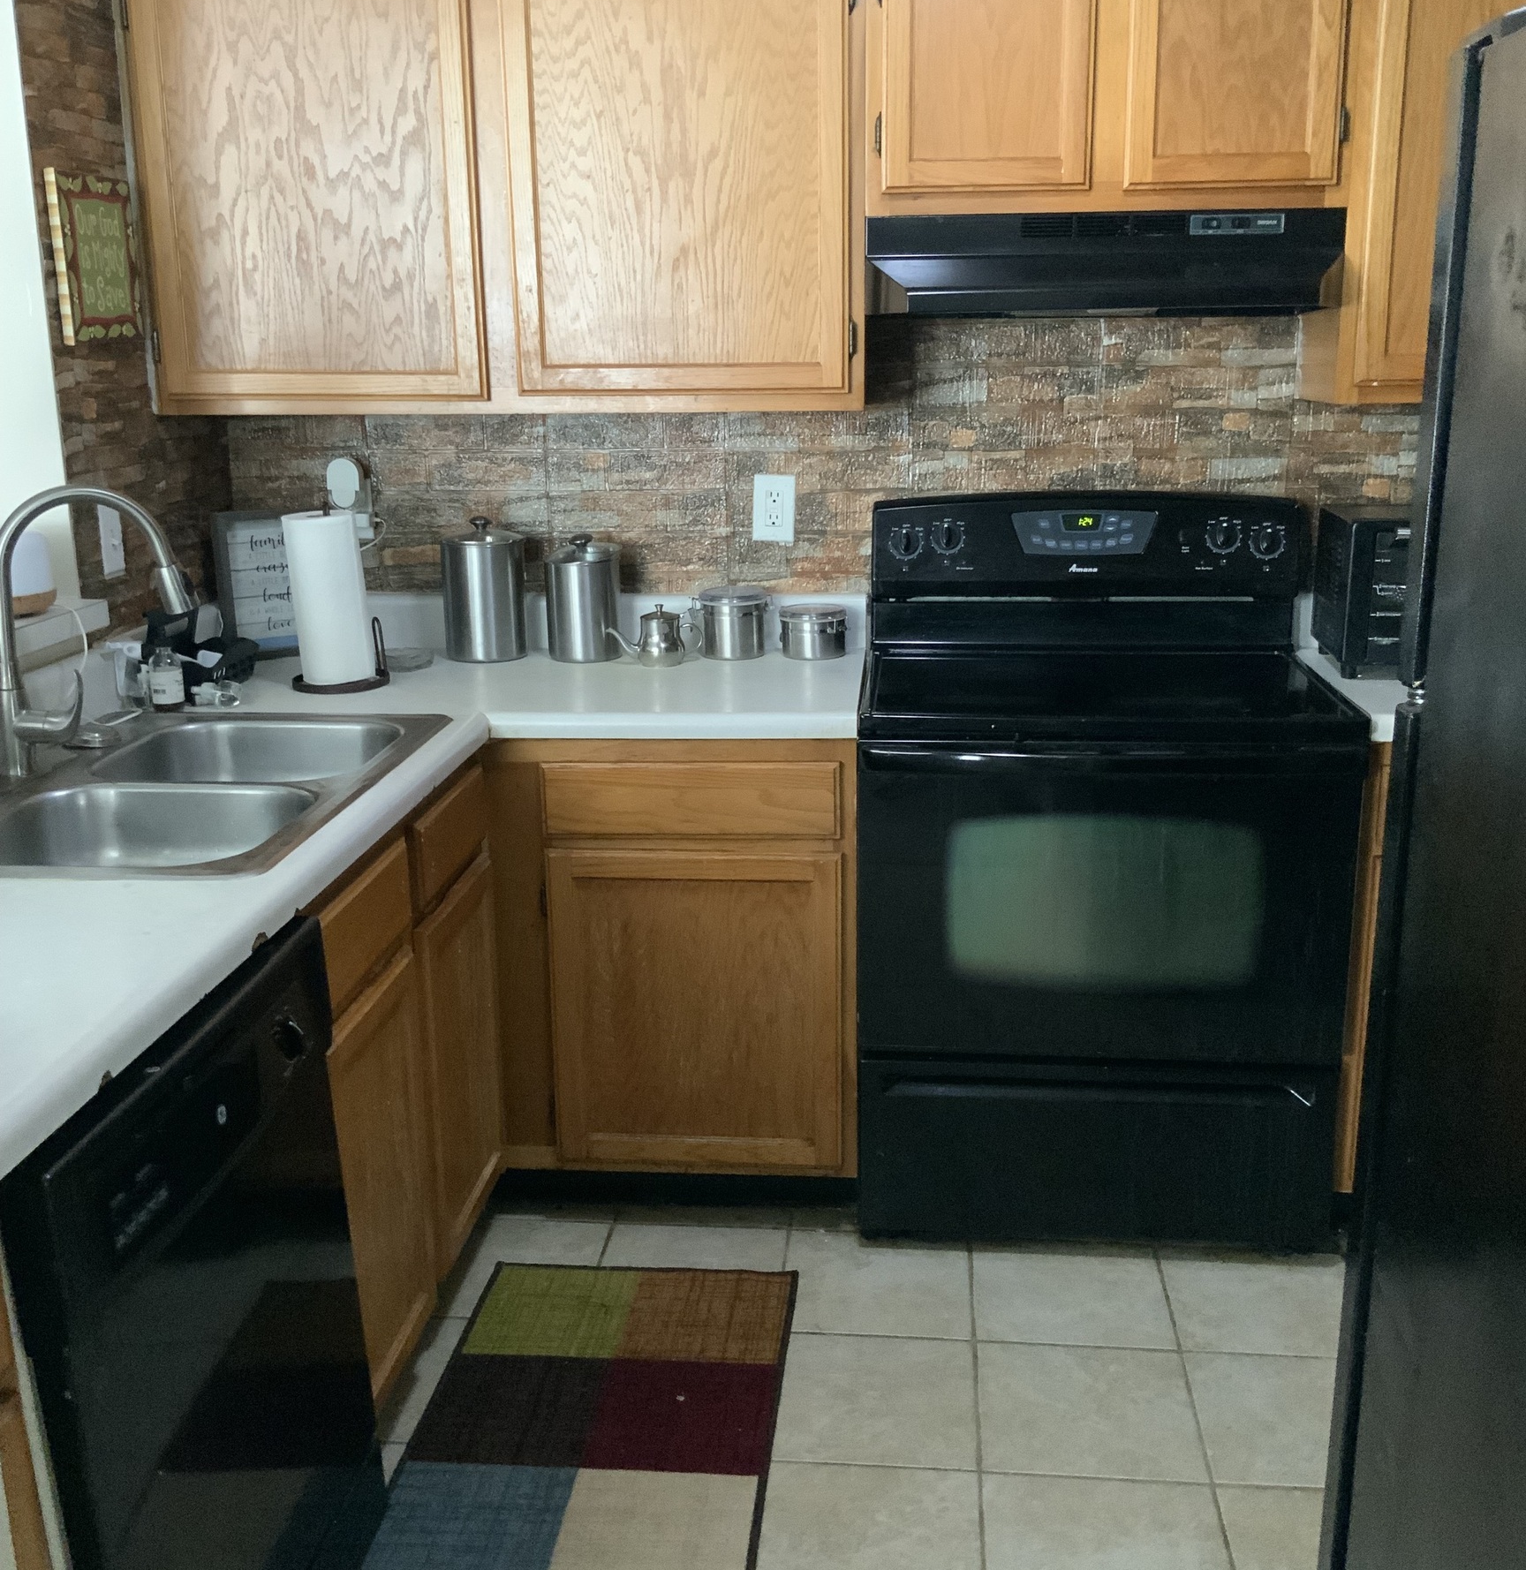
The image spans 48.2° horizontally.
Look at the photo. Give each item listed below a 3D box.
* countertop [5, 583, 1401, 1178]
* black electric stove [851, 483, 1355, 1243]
[{"bbox_3d":[-0.012,-0.024,2.222,2.270,0.139,2.135,1,15,6],"label":"countertop"},{"bbox_3d":[0.550,0.127,2.931,0.757,1.190,0.660,1,15,4],"label":"black electric stove"}]

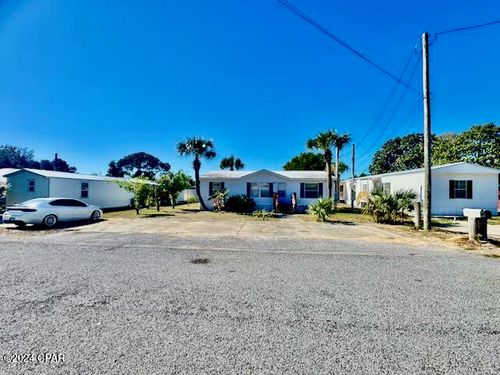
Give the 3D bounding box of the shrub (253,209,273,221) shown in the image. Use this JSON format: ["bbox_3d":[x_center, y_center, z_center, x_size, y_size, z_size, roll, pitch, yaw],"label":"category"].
[{"bbox_3d":[0.853,1.877,13.770,1.400,0.750,1.300,0,-1,-1],"label":"shrub"}]

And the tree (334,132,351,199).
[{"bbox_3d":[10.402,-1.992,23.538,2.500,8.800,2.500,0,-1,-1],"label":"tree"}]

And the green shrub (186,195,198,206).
[{"bbox_3d":[-7.109,1.576,24.976,1.400,1.300,1.300,0,-1,-1],"label":"green shrub"}]

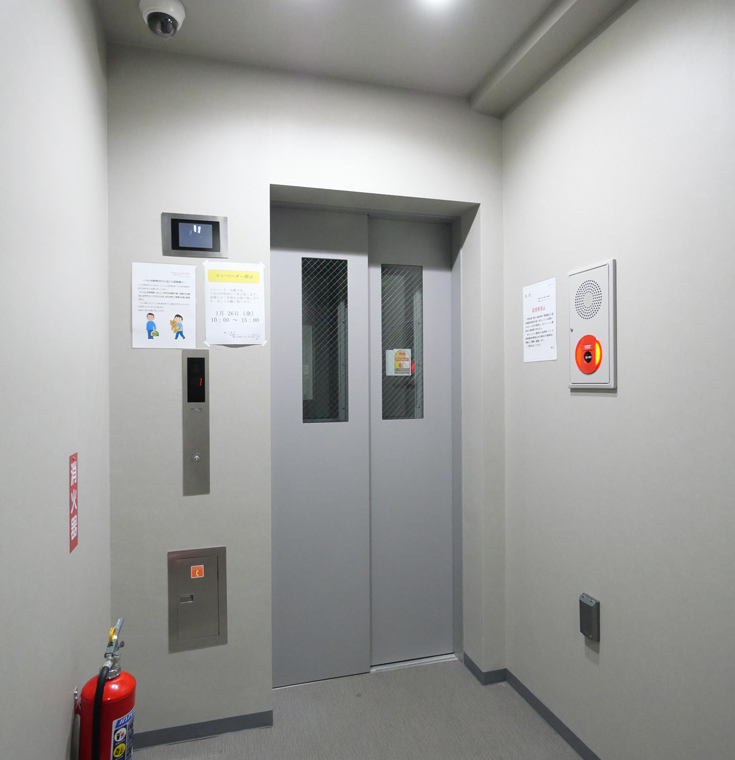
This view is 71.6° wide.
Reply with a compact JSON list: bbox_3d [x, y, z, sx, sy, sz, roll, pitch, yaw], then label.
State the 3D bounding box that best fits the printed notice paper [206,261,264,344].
[{"bbox_3d":[-0.482,-0.279,1.861,0.209,0.298,0.006,0,0,-16],"label":"printed notice paper"}]

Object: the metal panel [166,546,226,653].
[{"bbox_3d":[-0.601,0.783,1.811,0.199,0.353,0.015,0,0,-16],"label":"metal panel"}]

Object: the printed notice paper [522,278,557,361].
[{"bbox_3d":[0.649,-0.219,1.933,0.006,0.298,0.206,0,0,-16],"label":"printed notice paper"}]

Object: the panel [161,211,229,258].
[{"bbox_3d":[-0.613,-0.515,1.822,0.222,0.152,0.014,0,0,-16],"label":"panel"}]

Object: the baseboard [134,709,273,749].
[{"bbox_3d":[-0.608,1.252,1.807,0.543,0.057,0.010,0,0,-16],"label":"baseboard"}]

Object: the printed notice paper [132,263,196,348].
[{"bbox_3d":[-0.713,-0.259,1.795,0.210,0.296,0.006,0,0,-16],"label":"printed notice paper"}]

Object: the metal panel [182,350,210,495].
[{"bbox_3d":[-0.610,0.152,1.817,0.091,0.520,0.012,0,0,-16],"label":"metal panel"}]

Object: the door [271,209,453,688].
[{"bbox_3d":[-0.012,0.277,2.246,0.855,1.995,0.060,0,0,-16],"label":"door"}]

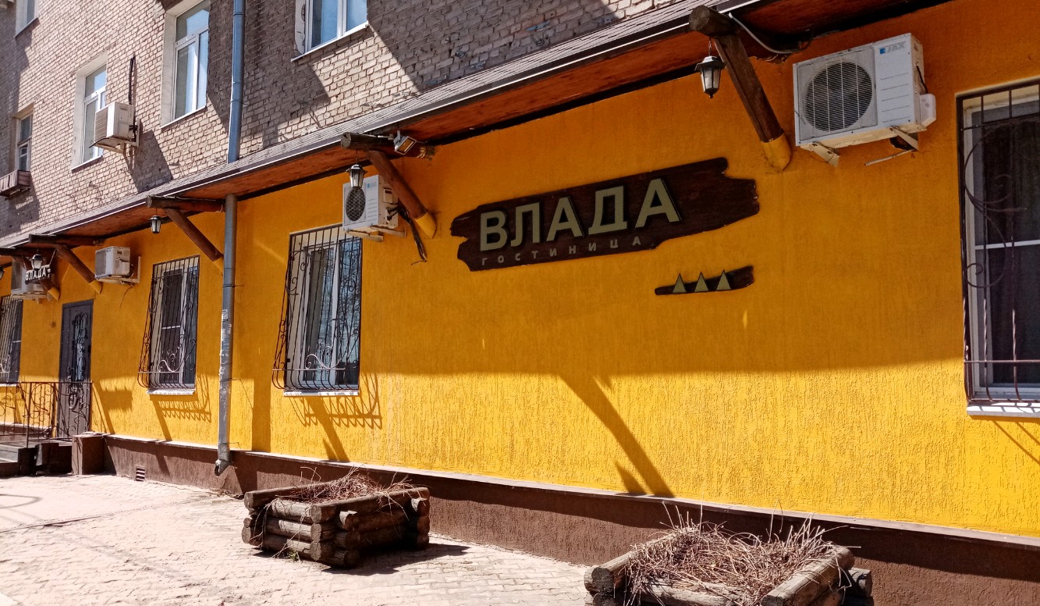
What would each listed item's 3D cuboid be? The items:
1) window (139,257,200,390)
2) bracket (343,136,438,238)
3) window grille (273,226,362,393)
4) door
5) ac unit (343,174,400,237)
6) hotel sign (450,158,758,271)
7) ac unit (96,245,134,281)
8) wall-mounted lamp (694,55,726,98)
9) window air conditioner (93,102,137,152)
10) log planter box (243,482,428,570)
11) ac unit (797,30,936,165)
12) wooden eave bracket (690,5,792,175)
[{"bbox_3d":[-4.944,0.299,11.002,1.448,1.841,0.270,-5,-7,41],"label":"window"},{"bbox_3d":[-1.196,-1.087,7.221,0.190,0.855,1.070,-5,-7,41],"label":"bracket"},{"bbox_3d":[-2.255,0.058,8.577,1.390,1.830,0.210,-5,-7,41],"label":"window grille"},{"bbox_3d":[-7.571,1.141,13.363,1.430,2.320,0.090,-5,-7,41],"label":"door"},{"bbox_3d":[-1.462,-0.945,7.683,0.595,0.490,0.255,-5,-7,41],"label":"ac unit"},{"bbox_3d":[0.470,-0.665,6.312,3.040,0.610,0.070,-5,-7,41],"label":"hotel sign"},{"bbox_3d":[-5.943,-0.566,11.416,0.624,0.429,0.240,-5,-7,41],"label":"ac unit"},{"bbox_3d":[1.137,-1.348,4.652,0.185,0.260,0.185,-5,-7,41],"label":"wall-mounted lamp"},{"bbox_3d":[-6.362,-2.756,12.247,0.699,0.544,0.290,-5,-7,41],"label":"window air conditioner"},{"bbox_3d":[-1.615,1.918,7.065,1.520,0.460,1.200,-5,-7,41],"label":"log planter box"},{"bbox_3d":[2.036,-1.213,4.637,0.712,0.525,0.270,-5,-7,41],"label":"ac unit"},{"bbox_3d":[1.413,-1.332,4.942,0.180,0.860,0.970,-5,-7,41],"label":"wooden eave bracket"}]

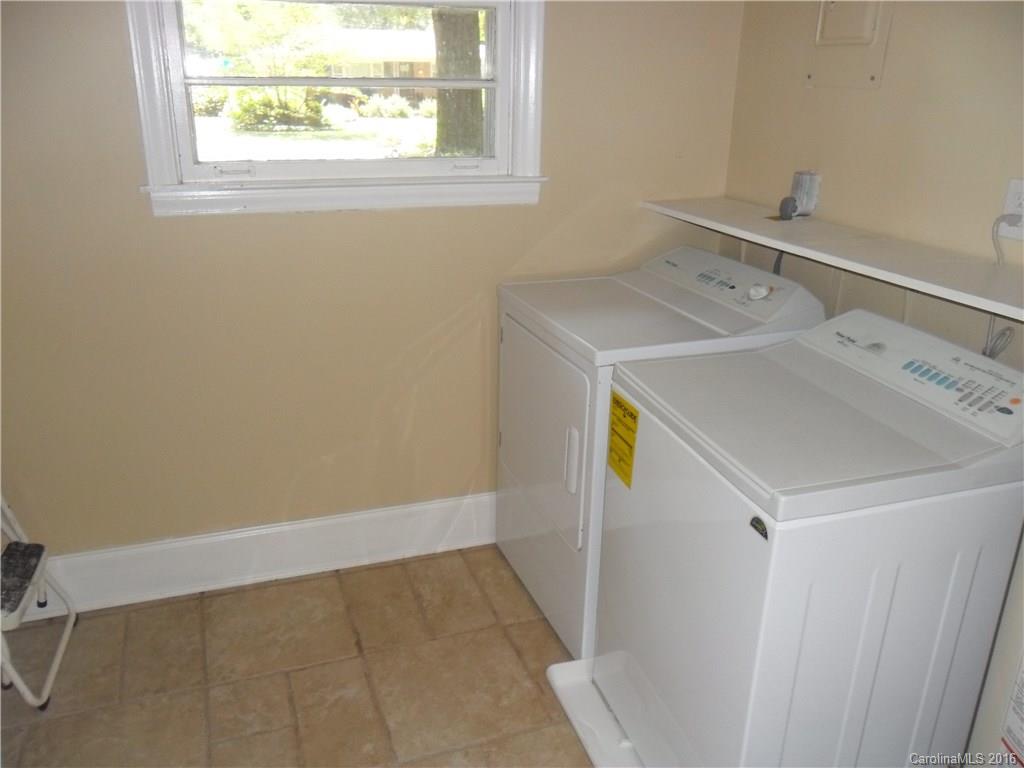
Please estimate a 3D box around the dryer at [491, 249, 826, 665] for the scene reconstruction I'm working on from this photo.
[{"bbox_3d":[0.391,0.156,2.438,0.695,1.023,0.686,-7,22,-20],"label":"dryer"}]

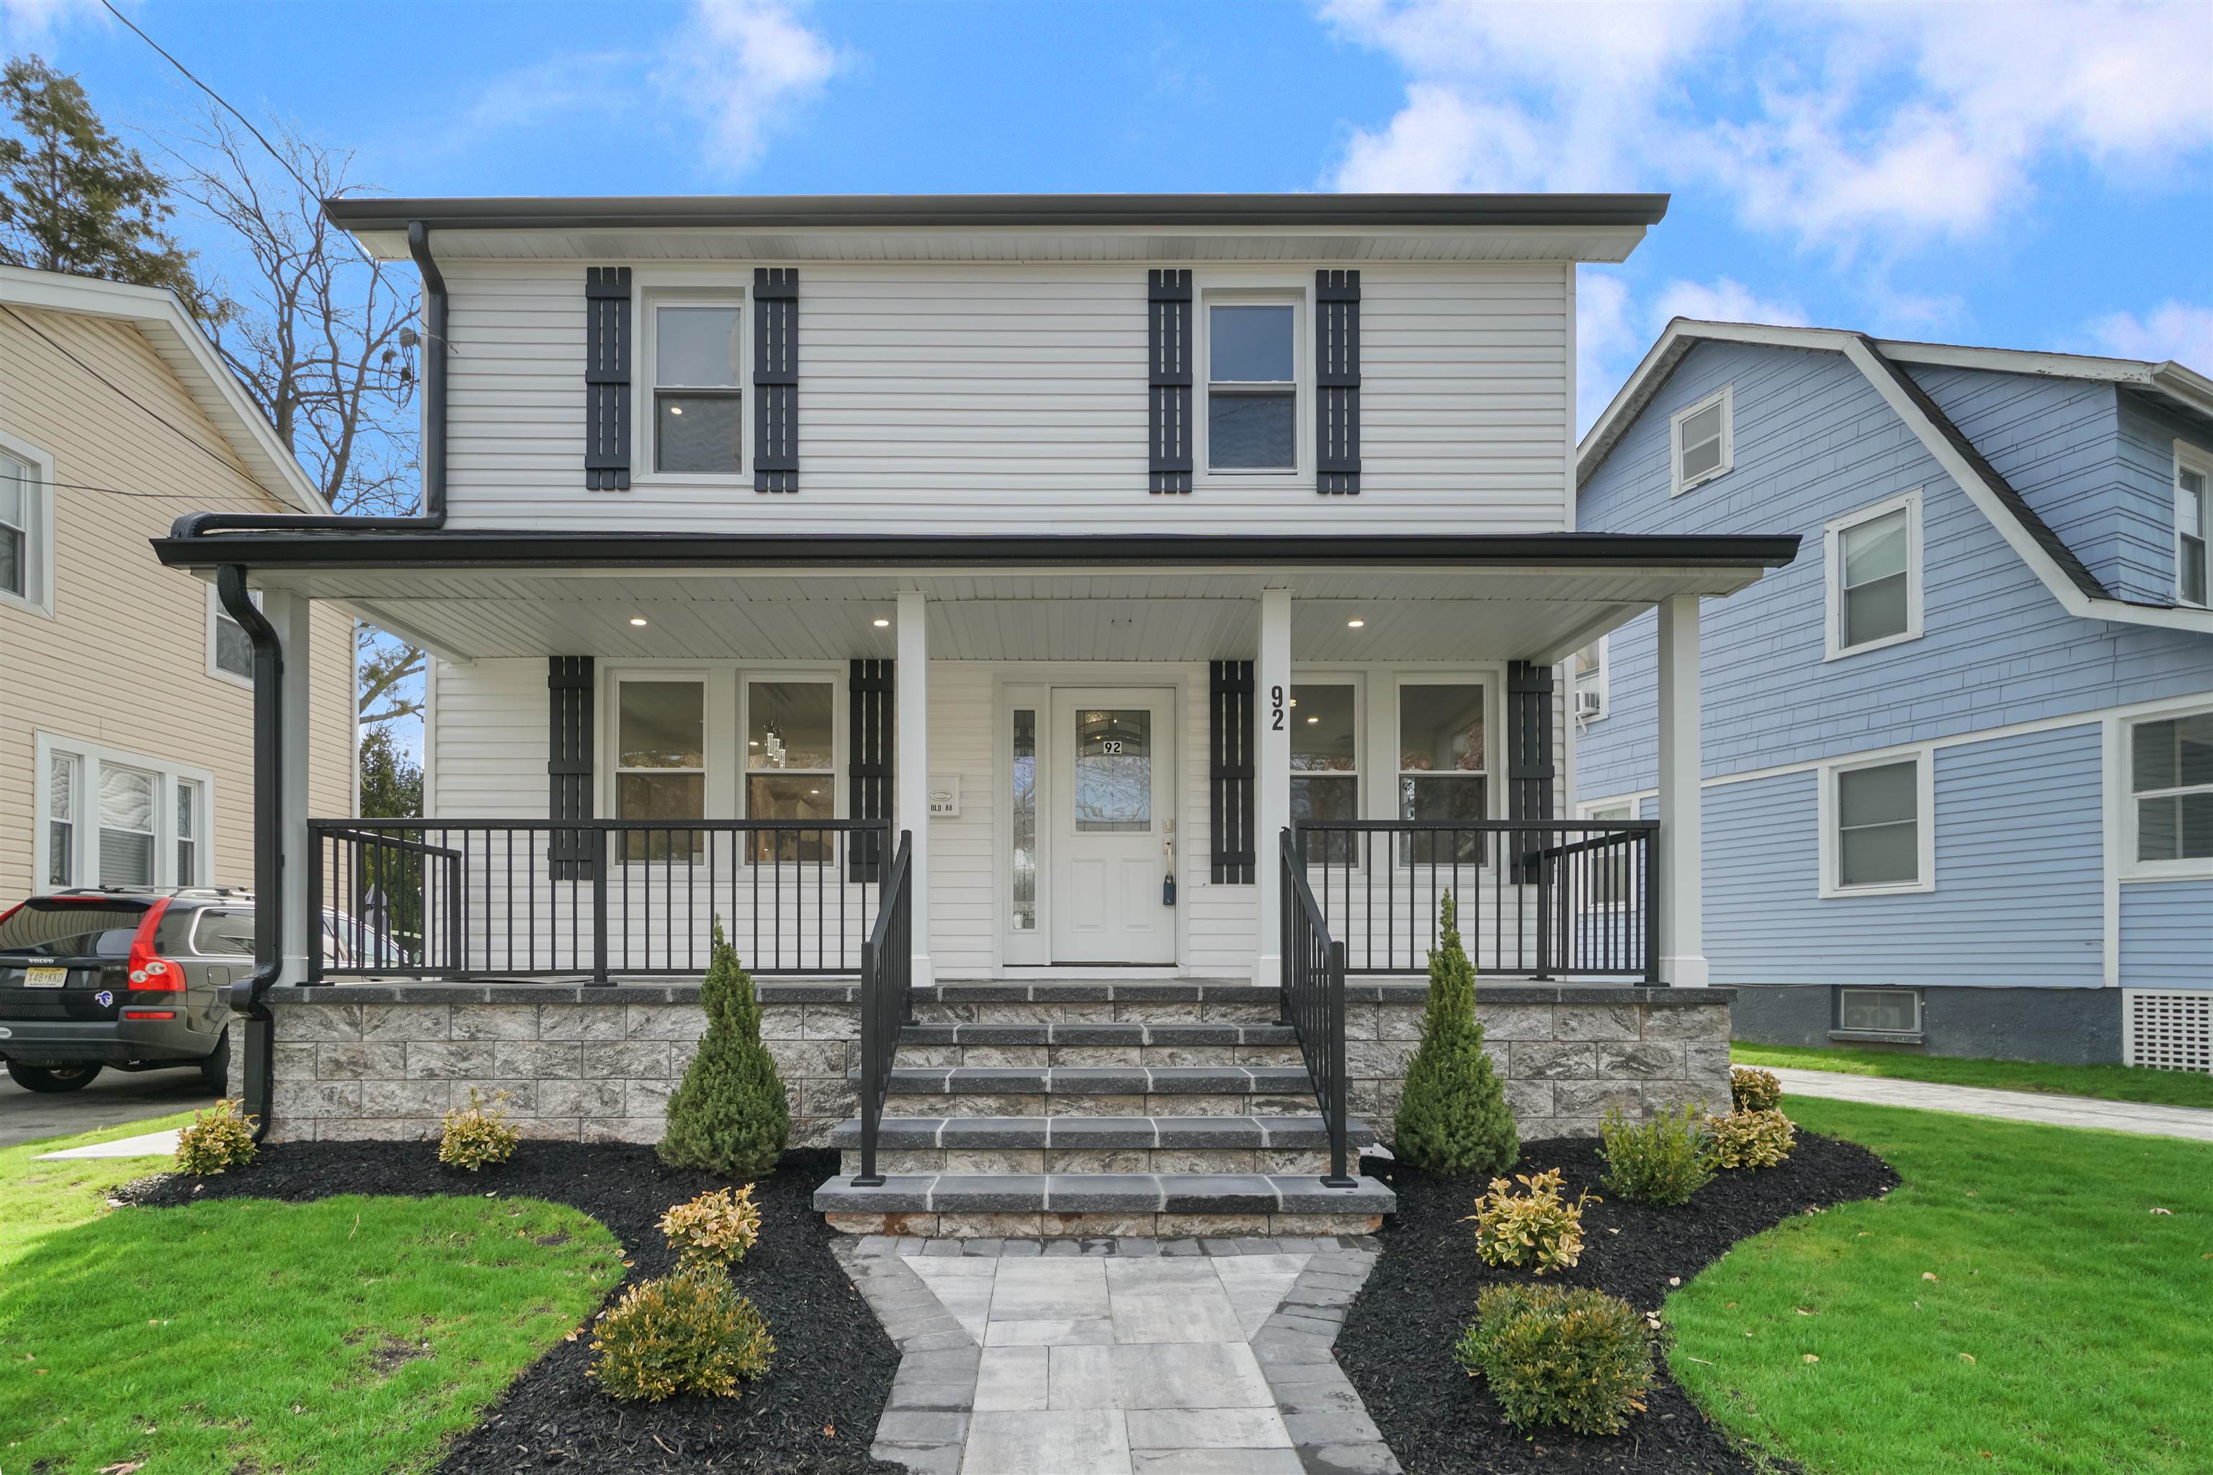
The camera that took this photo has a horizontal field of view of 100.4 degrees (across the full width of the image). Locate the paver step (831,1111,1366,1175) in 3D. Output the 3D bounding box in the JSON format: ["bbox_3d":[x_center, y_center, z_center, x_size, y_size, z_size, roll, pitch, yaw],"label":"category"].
[{"bbox_3d":[-0.010,1.800,4.050,2.300,0.200,0.320,0,-6,0],"label":"paver step"}]

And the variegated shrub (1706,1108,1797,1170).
[{"bbox_3d":[3.360,2.080,4.820,0.490,0.350,0.460,0,-2,0],"label":"variegated shrub"}]

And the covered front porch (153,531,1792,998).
[{"bbox_3d":[-0.740,0.100,5.780,8.800,2.850,1.750,0,-2,-1],"label":"covered front porch"}]

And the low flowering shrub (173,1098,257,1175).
[{"bbox_3d":[-4.520,2.020,4.700,0.420,0.370,0.400,0,-2,0],"label":"low flowering shrub"}]

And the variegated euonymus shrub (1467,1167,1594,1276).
[{"bbox_3d":[1.475,1.675,3.210,0.420,0.360,0.400,0,-6,0],"label":"variegated euonymus shrub"}]

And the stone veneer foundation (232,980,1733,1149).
[{"bbox_3d":[-0.645,1.830,5.650,7.850,0.870,1.900,0,-6,0],"label":"stone veneer foundation"}]

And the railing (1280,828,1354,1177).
[{"bbox_3d":[1.010,1.240,4.560,0.100,1.550,1.050,0,-2,-3],"label":"railing"}]

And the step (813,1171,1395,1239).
[{"bbox_3d":[-0.005,1.930,3.810,2.320,0.190,0.330,0,-6,0],"label":"step"}]

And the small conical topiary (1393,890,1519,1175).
[{"bbox_3d":[1.680,1.420,4.450,0.600,1.350,0.590,0,-6,0],"label":"small conical topiary"}]

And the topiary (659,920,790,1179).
[{"bbox_3d":[-1.930,1.560,4.670,0.660,1.280,0.660,0,-2,0],"label":"topiary"}]

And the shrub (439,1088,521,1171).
[{"bbox_3d":[-3.010,1.875,4.420,0.390,0.390,0.380,0,-6,0],"label":"shrub"}]

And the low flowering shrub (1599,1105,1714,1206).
[{"bbox_3d":[2.550,1.930,4.280,0.530,0.460,0.500,0,-2,0],"label":"low flowering shrub"}]

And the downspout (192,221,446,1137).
[{"bbox_3d":[-4.920,-0.650,5.800,0.600,5.800,1.500,0,-2,0],"label":"downspout"}]

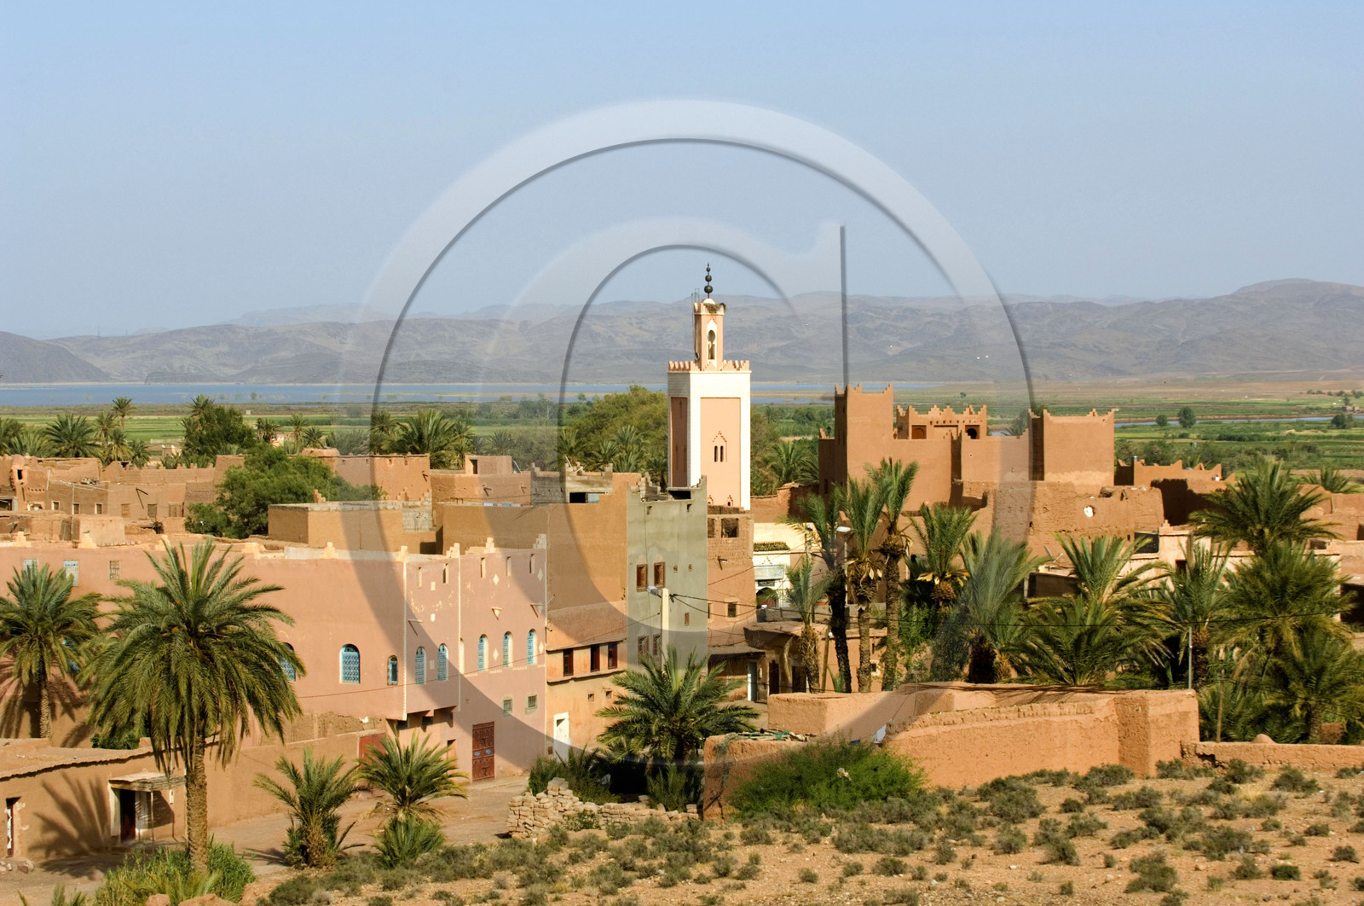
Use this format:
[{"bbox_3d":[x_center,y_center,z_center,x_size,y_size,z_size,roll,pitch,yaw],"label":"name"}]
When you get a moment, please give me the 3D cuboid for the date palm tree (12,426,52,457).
[{"bbox_3d":[-86.554,0.878,590.097,5.500,9.000,5.500,0,1,0],"label":"date palm tree"}]

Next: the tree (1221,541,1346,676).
[{"bbox_3d":[27.853,8.470,205.095,5.800,8.800,5.800,0,1,0],"label":"tree"}]

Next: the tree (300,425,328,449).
[{"bbox_3d":[-70.583,-1.413,850.078,5.200,7.200,5.200,0,1,0],"label":"tree"}]

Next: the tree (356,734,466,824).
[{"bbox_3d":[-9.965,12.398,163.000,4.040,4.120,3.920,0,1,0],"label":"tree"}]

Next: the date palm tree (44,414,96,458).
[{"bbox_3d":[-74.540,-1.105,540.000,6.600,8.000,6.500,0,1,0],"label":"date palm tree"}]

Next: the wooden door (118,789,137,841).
[{"bbox_3d":[-20.651,13.503,165.000,0.120,1.970,1.120,0,1,24],"label":"wooden door"}]

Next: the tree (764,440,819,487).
[{"bbox_3d":[8.961,3.646,365.000,5.010,9.490,4.860,0,1,0],"label":"tree"}]

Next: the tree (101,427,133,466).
[{"bbox_3d":[-86.663,0.753,680.099,4.600,9.200,4.600,0,1,0],"label":"tree"}]

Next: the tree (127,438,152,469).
[{"bbox_3d":[-83.390,1.790,680.086,4.200,8.000,4.200,0,1,0],"label":"tree"}]

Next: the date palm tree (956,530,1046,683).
[{"bbox_3d":[15.689,8.212,218.000,4.460,8.820,4.330,0,1,0],"label":"date palm tree"}]

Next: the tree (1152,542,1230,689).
[{"bbox_3d":[24.056,8.479,208.093,4.700,8.600,4.700,0,1,0],"label":"tree"}]

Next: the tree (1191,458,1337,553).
[{"bbox_3d":[29.542,6.047,225.124,7.300,11.500,7.300,0,1,0],"label":"tree"}]

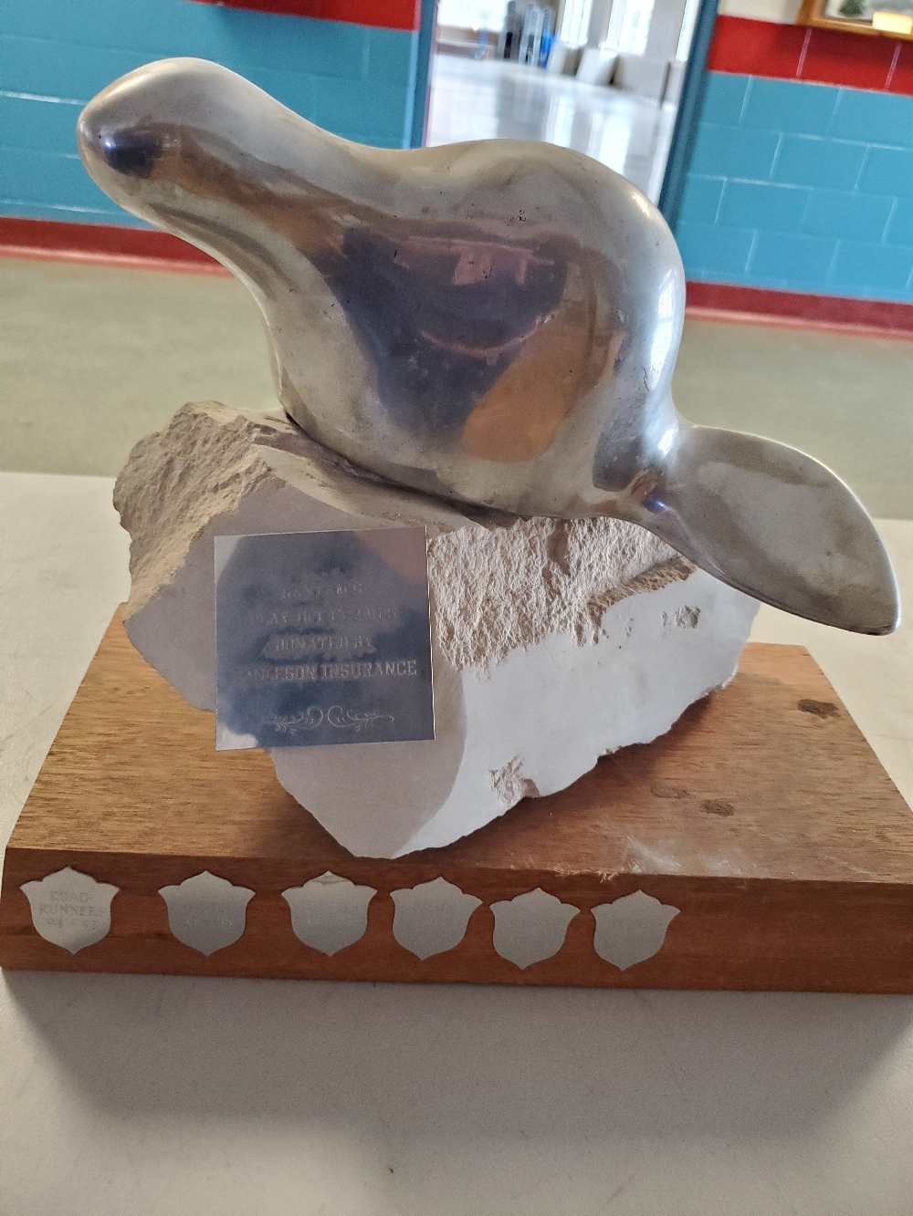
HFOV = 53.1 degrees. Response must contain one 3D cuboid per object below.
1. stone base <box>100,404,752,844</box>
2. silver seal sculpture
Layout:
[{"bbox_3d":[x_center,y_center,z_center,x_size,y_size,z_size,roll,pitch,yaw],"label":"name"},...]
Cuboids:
[{"bbox_3d":[0.005,0.004,0.336,0.269,0.110,0.132,4,33,-6],"label":"stone base"},{"bbox_3d":[0.028,-0.085,0.327,0.302,0.169,0.110,4,33,-6],"label":"silver seal sculpture"}]

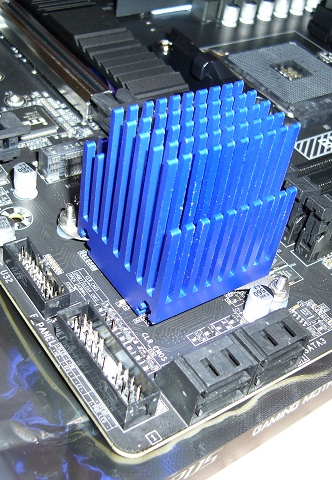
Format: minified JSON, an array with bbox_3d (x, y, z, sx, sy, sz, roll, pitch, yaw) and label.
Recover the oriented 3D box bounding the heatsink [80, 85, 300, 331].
[{"bbox_3d":[0.005,-0.011,0.160,0.037,0.047,0.037,-20,49,-30],"label":"heatsink"}]

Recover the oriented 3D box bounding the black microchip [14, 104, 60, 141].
[{"bbox_3d":[-0.046,-0.041,0.220,0.017,0.002,0.016,-20,49,-30],"label":"black microchip"}]

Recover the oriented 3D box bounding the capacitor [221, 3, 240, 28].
[{"bbox_3d":[0.031,-0.106,0.306,0.007,0.009,0.007,-20,49,-30],"label":"capacitor"}]

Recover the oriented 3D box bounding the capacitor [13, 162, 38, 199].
[{"bbox_3d":[-0.041,-0.017,0.190,0.007,0.009,0.007,6,41,-5],"label":"capacitor"}]

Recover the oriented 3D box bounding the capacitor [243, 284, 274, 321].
[{"bbox_3d":[0.024,0.016,0.166,0.006,0.007,0.006,6,41,-5],"label":"capacitor"}]

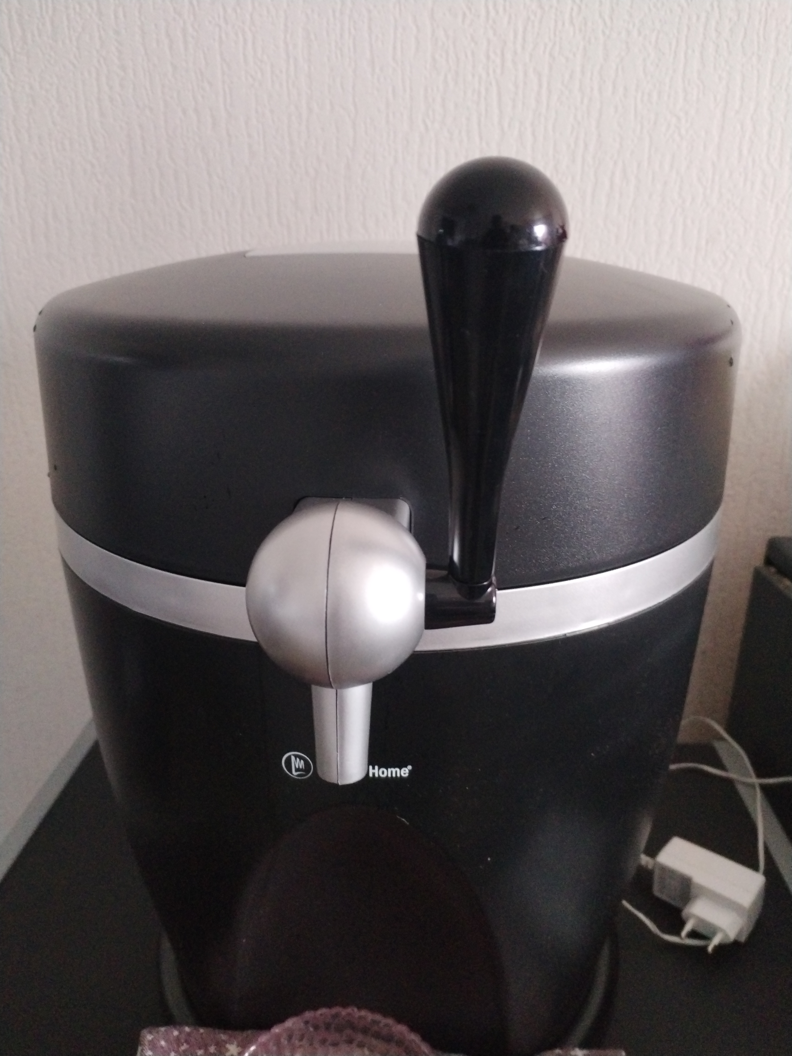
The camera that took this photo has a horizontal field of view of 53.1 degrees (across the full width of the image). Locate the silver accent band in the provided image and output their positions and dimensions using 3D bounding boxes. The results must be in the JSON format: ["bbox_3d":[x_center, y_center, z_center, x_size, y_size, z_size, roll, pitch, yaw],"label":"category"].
[{"bbox_3d":[-0.004,-0.028,0.421,0.330,0.021,0.330,2,22,4],"label":"silver accent band"}]

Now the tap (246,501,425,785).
[{"bbox_3d":[-0.016,0.033,0.230,0.051,0.084,0.059,2,22,4],"label":"tap"}]

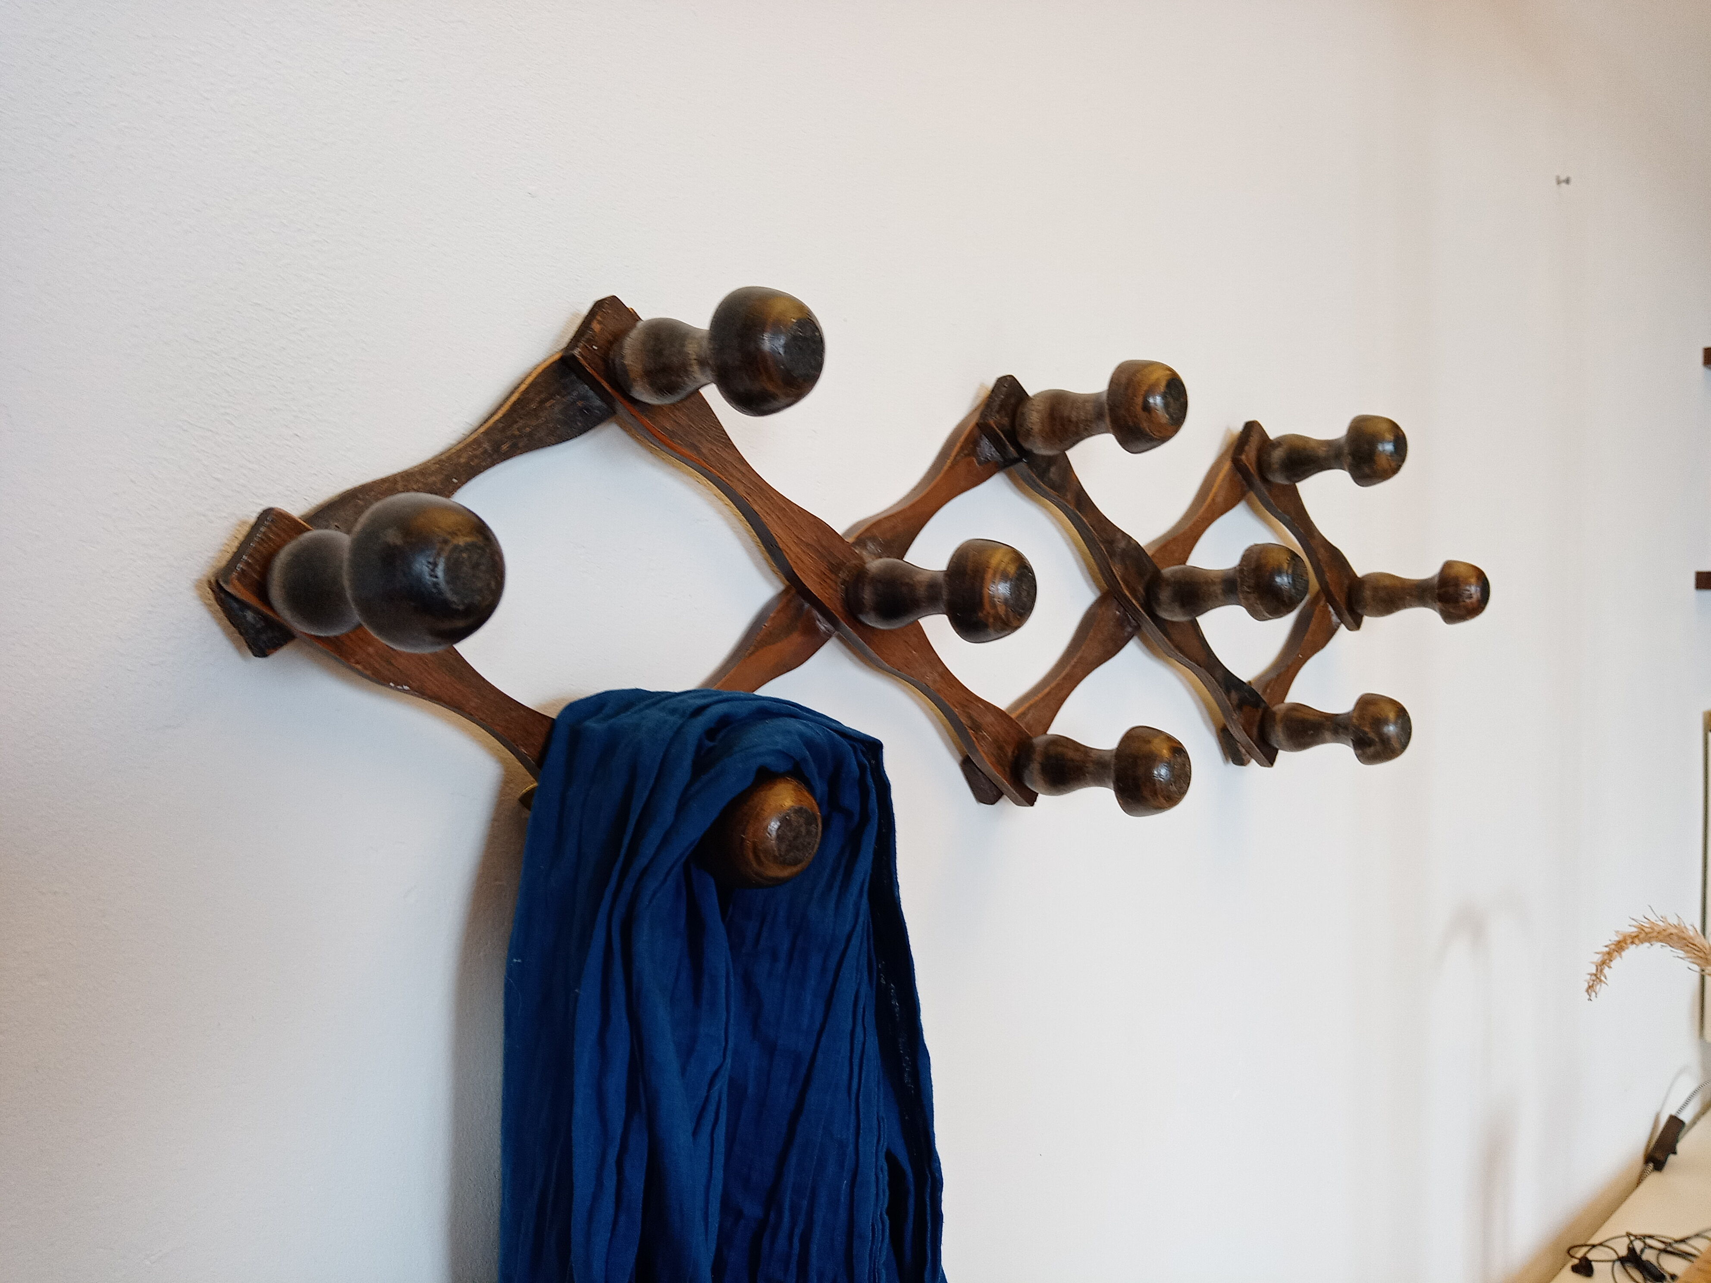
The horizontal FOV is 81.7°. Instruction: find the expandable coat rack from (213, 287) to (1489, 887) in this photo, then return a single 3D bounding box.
[{"bbox_3d":[0.111,-0.023,0.468,0.692,0.215,0.104,-2,1,-38],"label":"expandable coat rack"}]

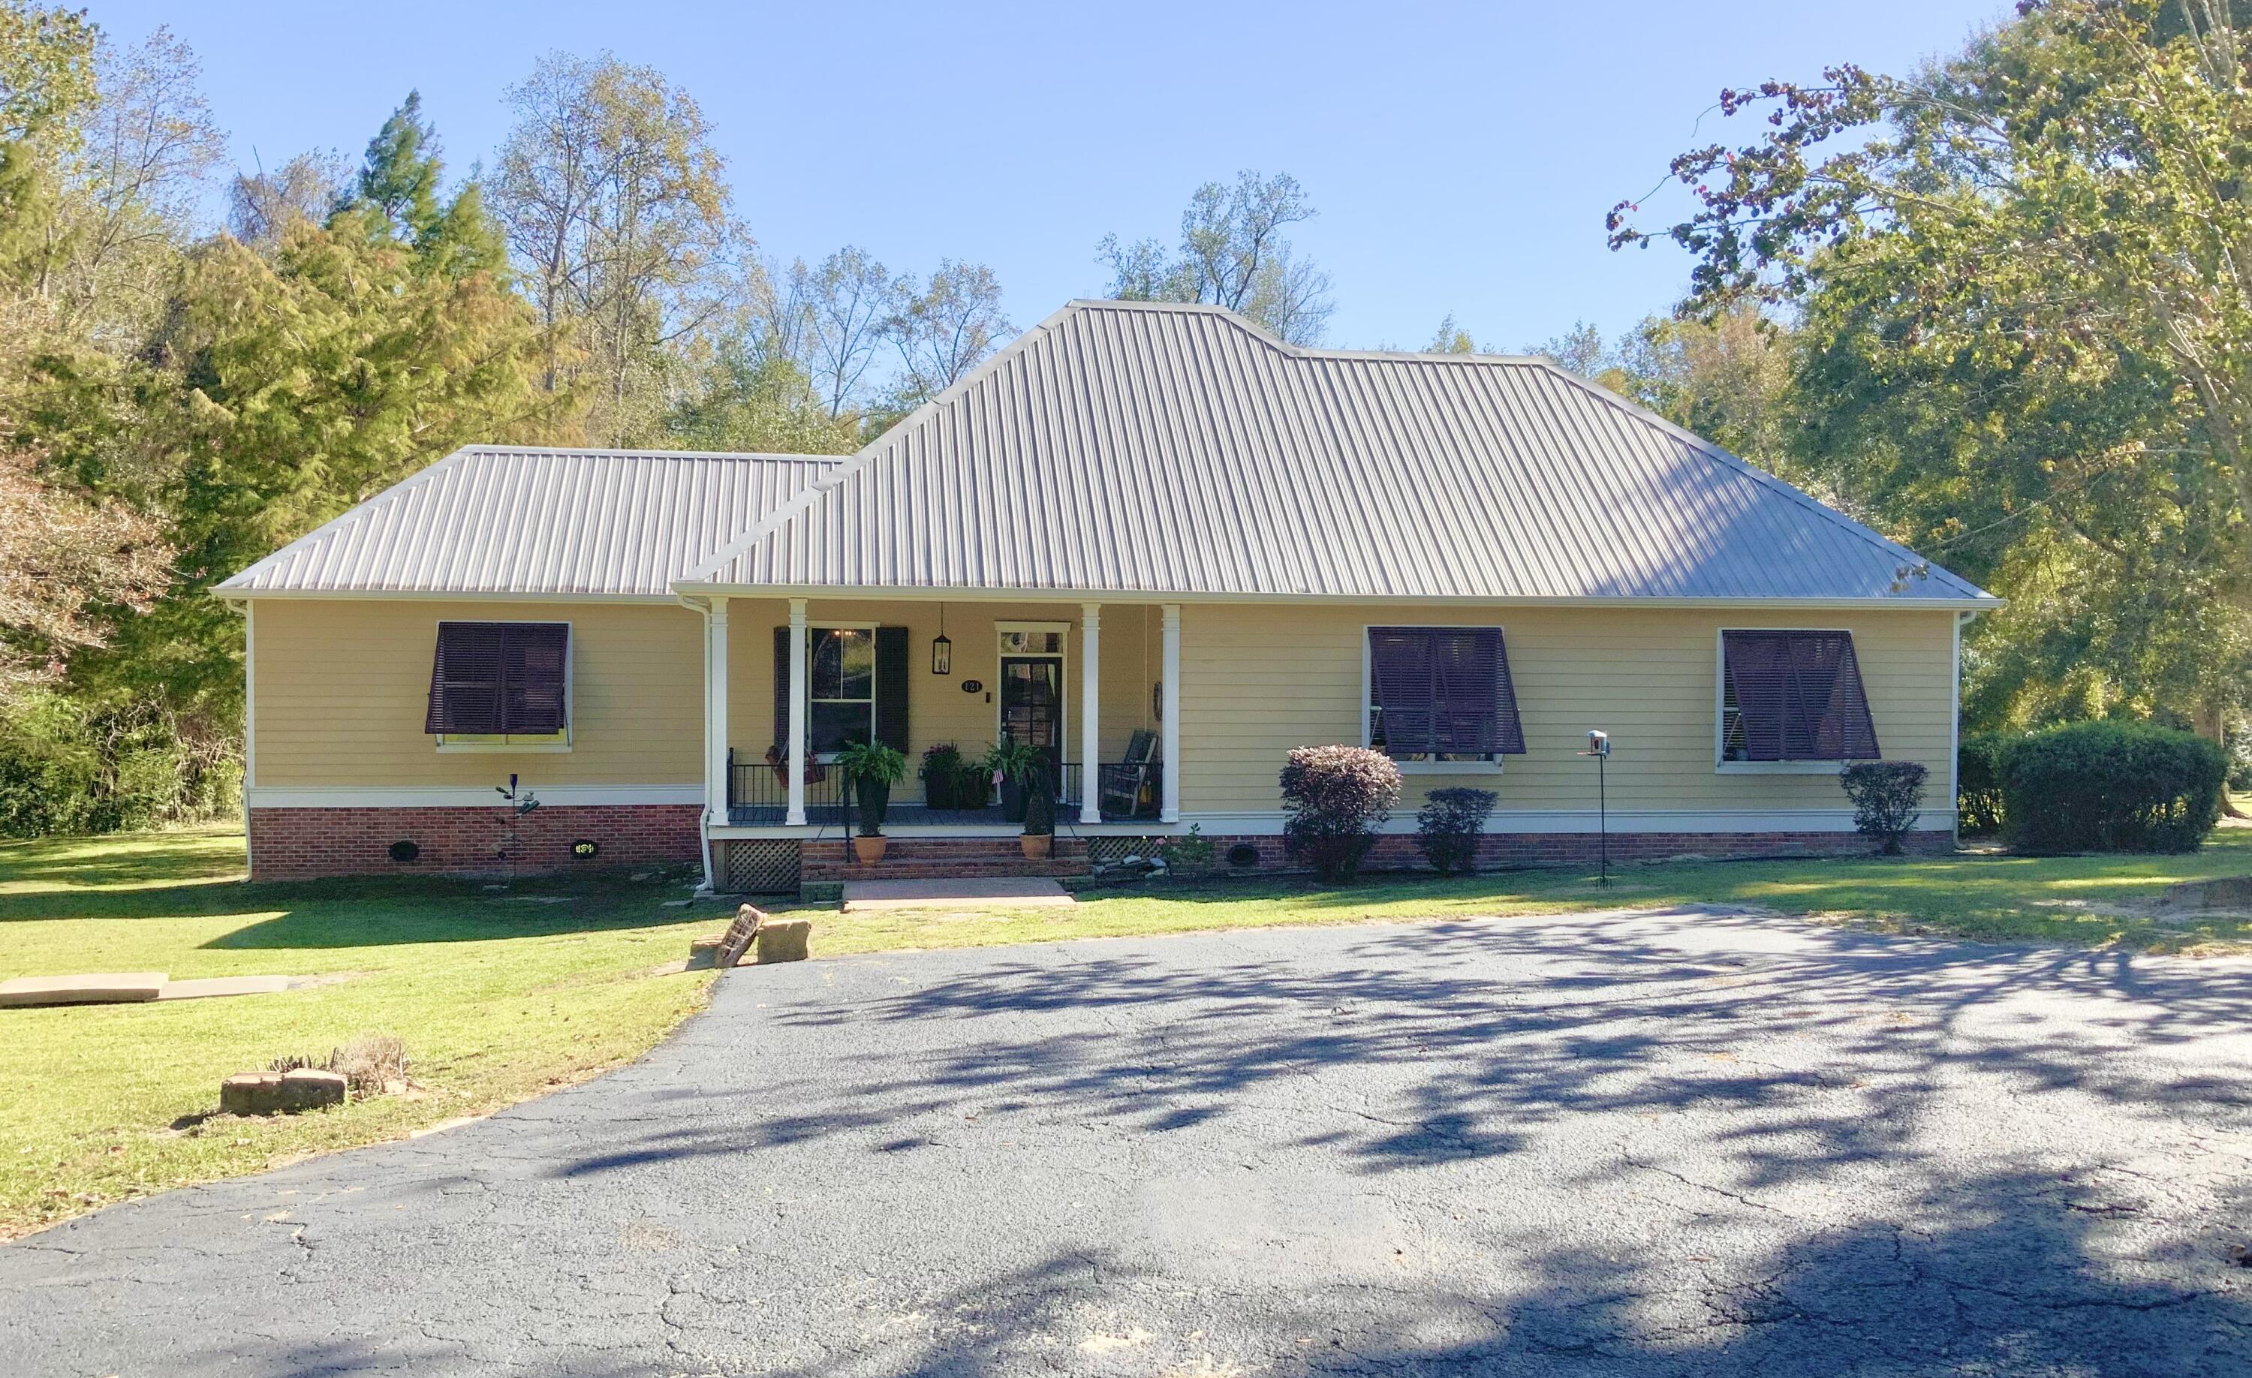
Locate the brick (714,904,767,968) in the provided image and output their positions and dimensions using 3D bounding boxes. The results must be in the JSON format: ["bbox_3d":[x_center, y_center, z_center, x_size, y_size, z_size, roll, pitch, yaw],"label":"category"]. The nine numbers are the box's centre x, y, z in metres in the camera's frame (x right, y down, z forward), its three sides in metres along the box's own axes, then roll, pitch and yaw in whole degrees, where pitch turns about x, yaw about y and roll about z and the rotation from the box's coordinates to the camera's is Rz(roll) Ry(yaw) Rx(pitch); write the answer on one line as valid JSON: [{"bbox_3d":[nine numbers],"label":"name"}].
[{"bbox_3d":[-3.215,2.063,15.750,0.240,0.480,0.180,26,2,-9],"label":"brick"}]

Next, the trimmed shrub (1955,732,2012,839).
[{"bbox_3d":[13.520,1.528,29.800,1.150,1.680,1.150,0,1,-8],"label":"trimmed shrub"}]

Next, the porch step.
[{"bbox_3d":[-2.327,2.235,24.709,3.728,0.460,0.700,0,1,-8],"label":"porch step"}]

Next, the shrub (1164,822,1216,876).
[{"bbox_3d":[0.849,2.117,24.950,0.700,0.730,0.600,0,1,-7],"label":"shrub"}]

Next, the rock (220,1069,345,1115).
[{"bbox_3d":[-4.722,2.261,10.600,0.640,0.180,0.250,0,1,-20],"label":"rock"}]

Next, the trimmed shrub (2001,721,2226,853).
[{"bbox_3d":[14.332,1.416,27.400,3.200,1.920,2.100,0,1,-7],"label":"trimmed shrub"}]

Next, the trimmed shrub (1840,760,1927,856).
[{"bbox_3d":[10.434,1.636,26.000,1.160,1.300,1.100,0,1,-7],"label":"trimmed shrub"}]

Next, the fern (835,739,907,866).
[{"bbox_3d":[-3.328,1.474,24.672,0.927,1.614,0.900,0,1,-8],"label":"fern"}]

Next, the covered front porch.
[{"bbox_3d":[-2.527,0.370,26.194,6.311,3.140,2.750,0,1,-8],"label":"covered front porch"}]

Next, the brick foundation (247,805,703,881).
[{"bbox_3d":[-9.860,2.334,28.831,6.659,1.104,0.250,0,1,-8],"label":"brick foundation"}]

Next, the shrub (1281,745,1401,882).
[{"bbox_3d":[2.854,1.642,24.878,1.620,1.755,1.440,0,1,-8],"label":"shrub"}]

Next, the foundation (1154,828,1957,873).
[{"bbox_3d":[6.217,2.244,26.366,11.409,0.522,0.250,0,1,-8],"label":"foundation"}]

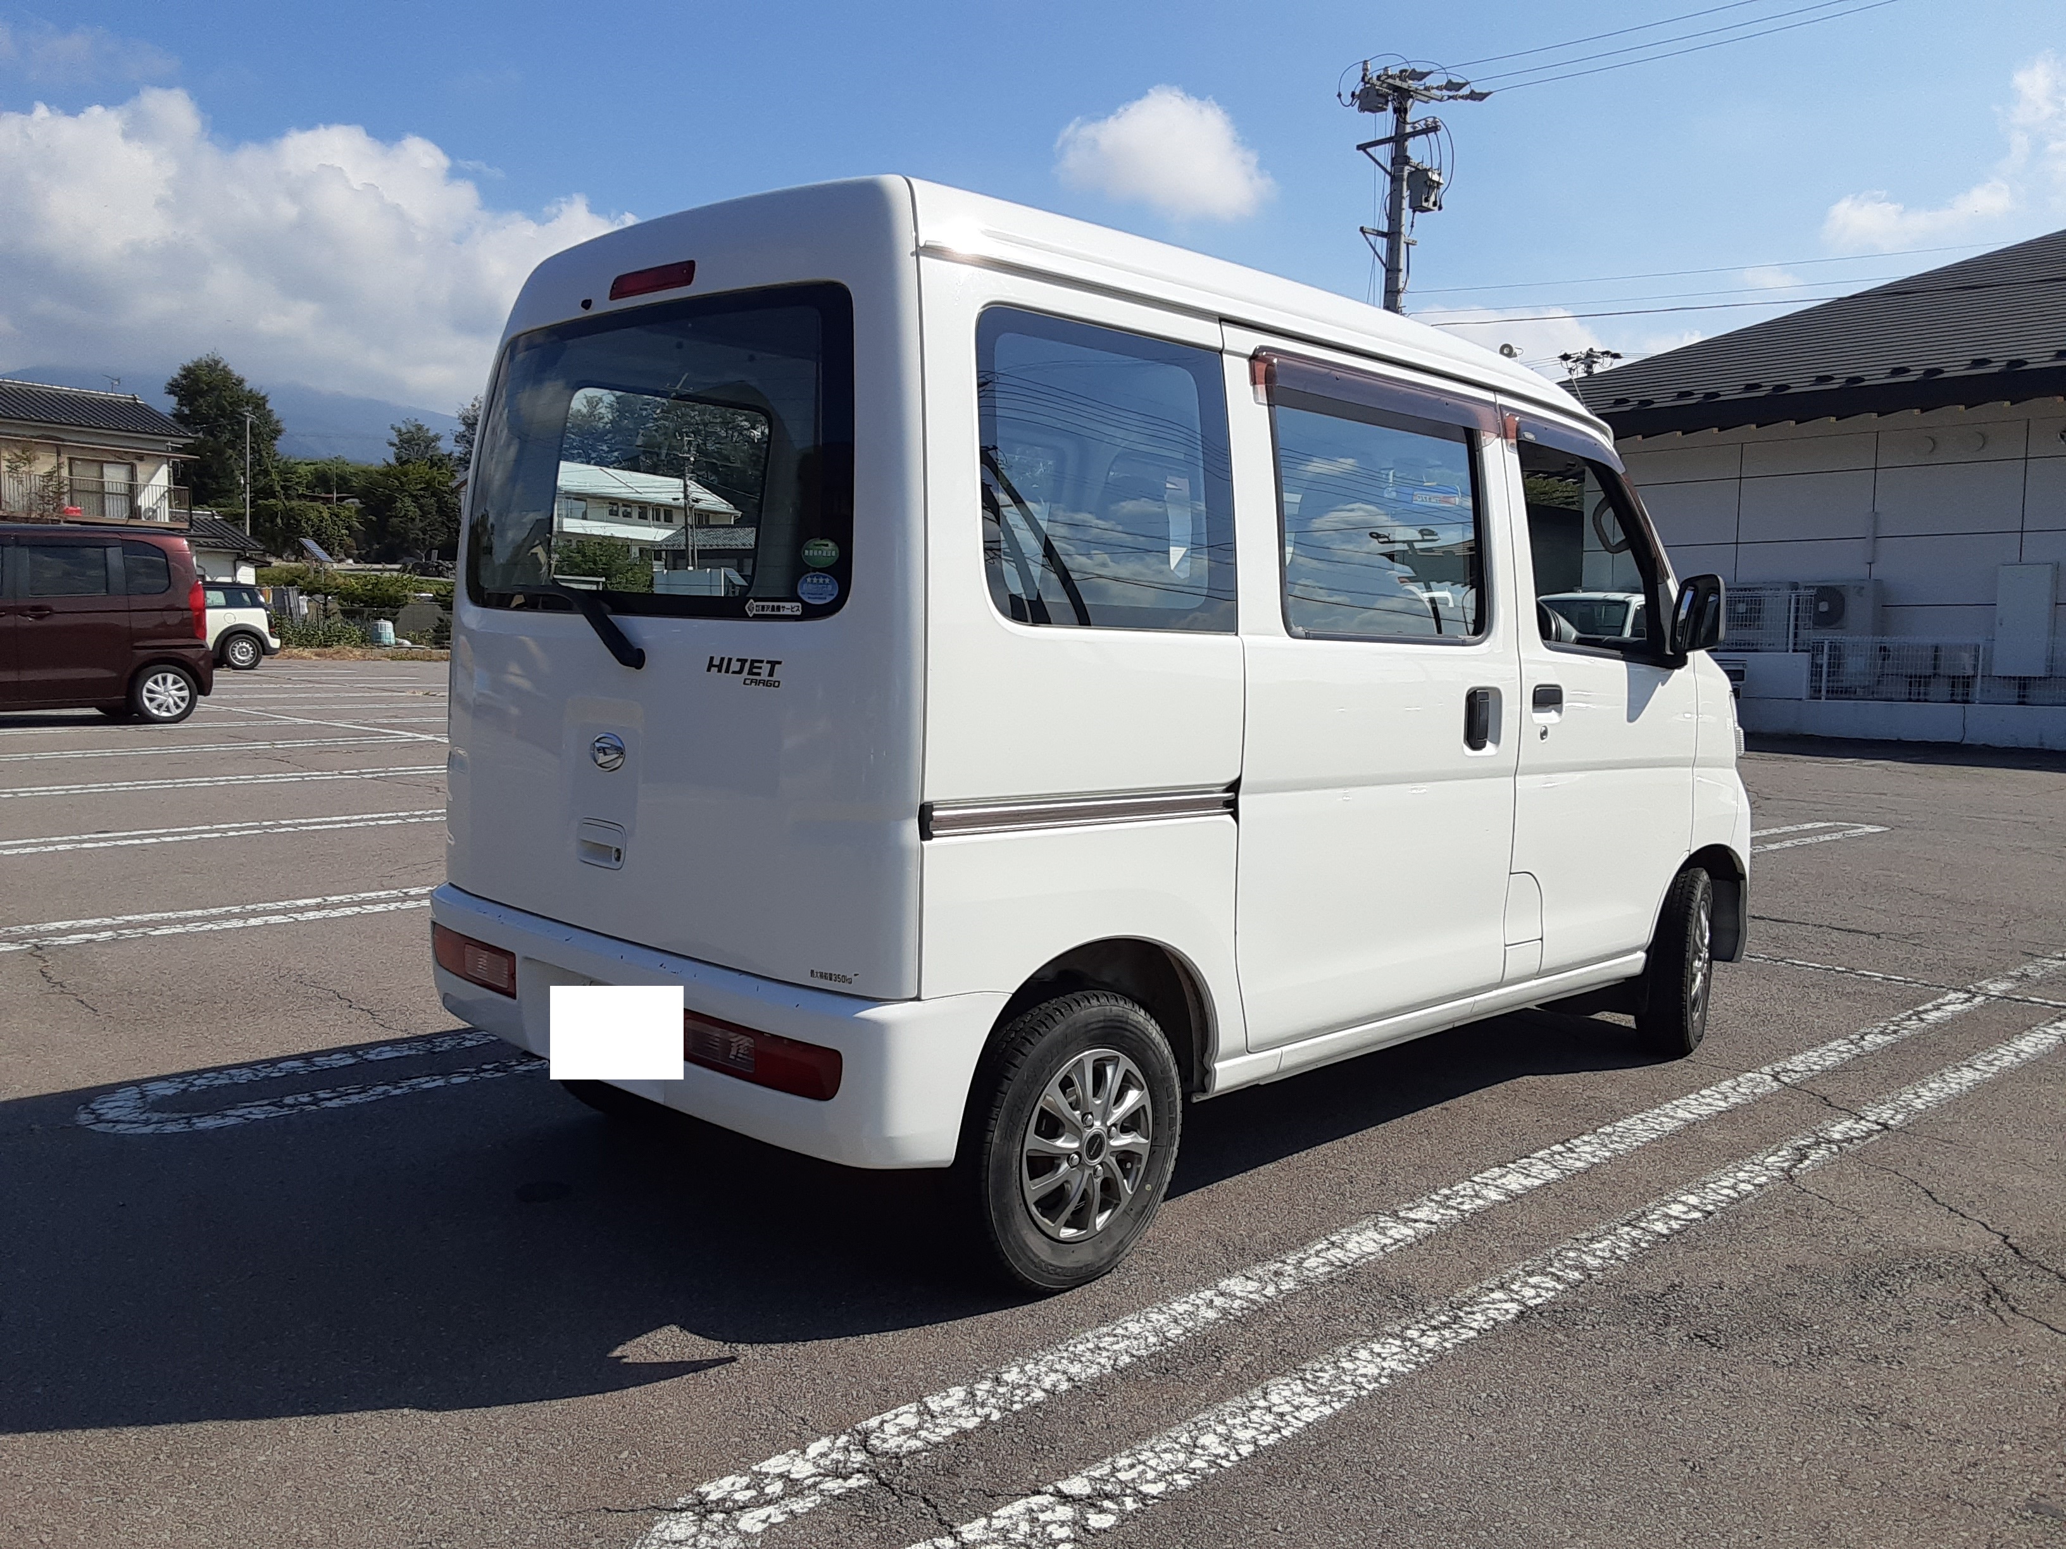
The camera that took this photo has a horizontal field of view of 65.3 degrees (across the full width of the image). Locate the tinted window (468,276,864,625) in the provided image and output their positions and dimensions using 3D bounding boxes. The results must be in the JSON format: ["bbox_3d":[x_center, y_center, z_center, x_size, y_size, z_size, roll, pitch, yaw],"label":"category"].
[{"bbox_3d":[-0.705,-0.538,2.871,1.190,0.525,0.085,6,-2,45],"label":"tinted window"}]

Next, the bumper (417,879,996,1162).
[{"bbox_3d":[-0.685,0.420,2.983,1.500,0.275,0.320,6,5,45],"label":"bumper"}]

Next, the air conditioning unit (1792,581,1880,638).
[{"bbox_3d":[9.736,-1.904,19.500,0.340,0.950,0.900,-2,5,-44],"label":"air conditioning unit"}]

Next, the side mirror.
[{"bbox_3d":[1.722,-0.412,4.158,0.145,0.205,0.105,6,5,45],"label":"side mirror"}]

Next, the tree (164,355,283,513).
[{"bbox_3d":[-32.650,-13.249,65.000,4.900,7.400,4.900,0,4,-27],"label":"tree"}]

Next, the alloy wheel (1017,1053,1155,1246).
[{"bbox_3d":[0.056,0.622,2.775,0.130,0.335,0.335,6,5,45],"label":"alloy wheel"}]

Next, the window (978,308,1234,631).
[{"bbox_3d":[0.143,-0.497,2.703,0.040,0.505,0.610,-2,0,45],"label":"window"}]

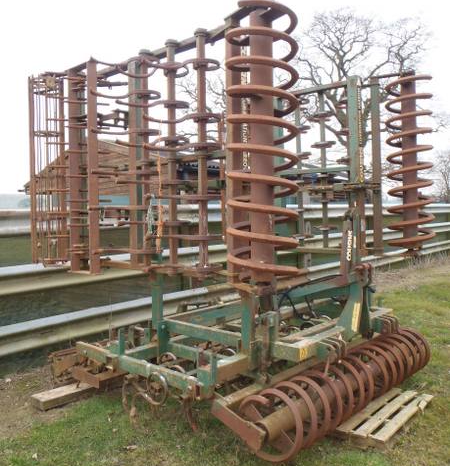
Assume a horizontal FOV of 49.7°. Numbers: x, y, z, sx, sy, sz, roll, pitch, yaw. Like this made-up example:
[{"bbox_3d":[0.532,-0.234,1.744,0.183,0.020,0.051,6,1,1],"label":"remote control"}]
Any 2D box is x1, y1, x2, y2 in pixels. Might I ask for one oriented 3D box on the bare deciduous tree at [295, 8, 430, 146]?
[{"bbox_3d":[8.471,-7.148,29.596,10.300,13.700,9.500,0,4,0],"label":"bare deciduous tree"}]

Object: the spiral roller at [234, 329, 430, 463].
[{"bbox_3d":[1.101,1.237,4.095,0.455,0.455,2.520,3,5,40],"label":"spiral roller"}]

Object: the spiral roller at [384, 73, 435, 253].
[{"bbox_3d":[1.881,-0.733,4.913,0.455,1.760,0.455,3,6,40],"label":"spiral roller"}]

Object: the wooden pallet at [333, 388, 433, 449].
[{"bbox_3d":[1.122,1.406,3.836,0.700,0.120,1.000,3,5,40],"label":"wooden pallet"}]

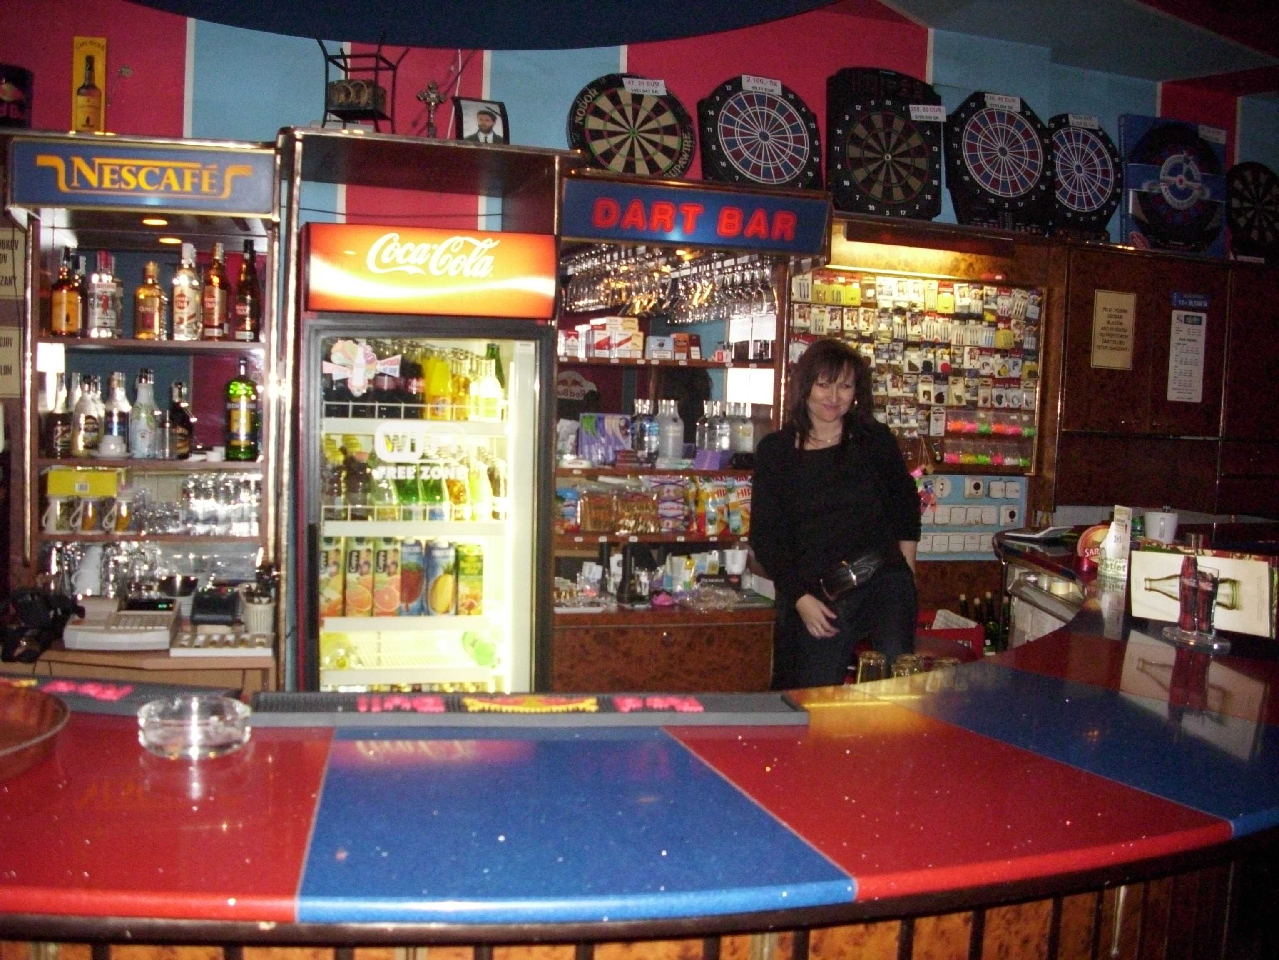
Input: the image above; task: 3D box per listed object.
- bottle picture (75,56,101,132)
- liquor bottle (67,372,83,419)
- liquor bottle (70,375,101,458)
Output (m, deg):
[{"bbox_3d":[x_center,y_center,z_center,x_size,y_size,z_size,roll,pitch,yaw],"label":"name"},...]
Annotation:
[{"bbox_3d":[-1.660,-1.163,3.450,0.083,0.240,0.025,1,3,-12],"label":"bottle picture"},{"bbox_3d":[-1.781,-0.210,3.620,0.076,0.265,0.076,1,4,-15],"label":"liquor bottle"},{"bbox_3d":[-1.615,-0.185,3.340,0.082,0.238,0.080,1,4,-13],"label":"liquor bottle"}]

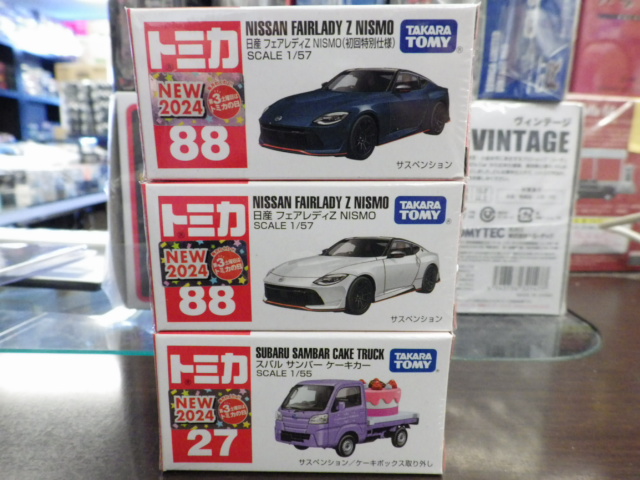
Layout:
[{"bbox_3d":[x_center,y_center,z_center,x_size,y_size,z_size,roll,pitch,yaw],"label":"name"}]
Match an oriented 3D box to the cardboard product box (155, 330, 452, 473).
[{"bbox_3d":[-0.004,0.041,0.144,0.078,0.039,0.041,0,10,0],"label":"cardboard product box"}]

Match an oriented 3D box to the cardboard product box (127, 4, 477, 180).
[{"bbox_3d":[-0.004,-0.038,0.129,0.078,0.039,0.041,0,12,0],"label":"cardboard product box"}]

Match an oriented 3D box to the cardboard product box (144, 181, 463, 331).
[{"bbox_3d":[-0.004,0.001,0.138,0.078,0.039,0.041,0,12,0],"label":"cardboard product box"}]

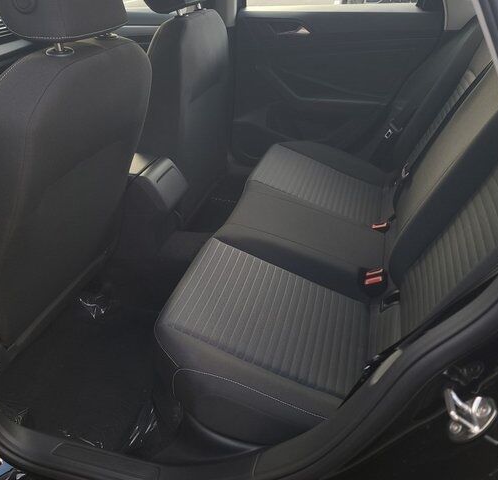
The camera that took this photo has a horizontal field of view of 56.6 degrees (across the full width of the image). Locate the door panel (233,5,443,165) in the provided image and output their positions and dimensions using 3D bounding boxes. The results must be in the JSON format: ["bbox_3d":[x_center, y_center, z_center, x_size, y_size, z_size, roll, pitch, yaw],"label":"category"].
[{"bbox_3d":[0.336,-0.569,1.913,0.830,0.680,0.120,8,35,12],"label":"door panel"}]

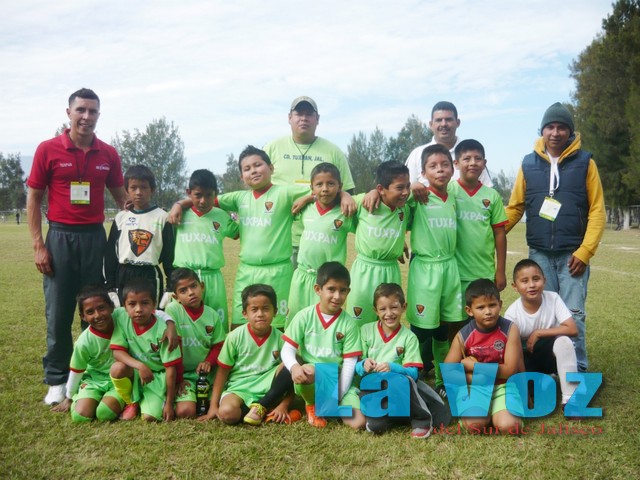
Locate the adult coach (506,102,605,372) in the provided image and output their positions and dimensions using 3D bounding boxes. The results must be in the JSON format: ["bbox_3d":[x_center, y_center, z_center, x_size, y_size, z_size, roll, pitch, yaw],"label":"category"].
[{"bbox_3d":[1.418,0.005,3.720,0.620,1.700,0.340,1,3,23],"label":"adult coach"}]

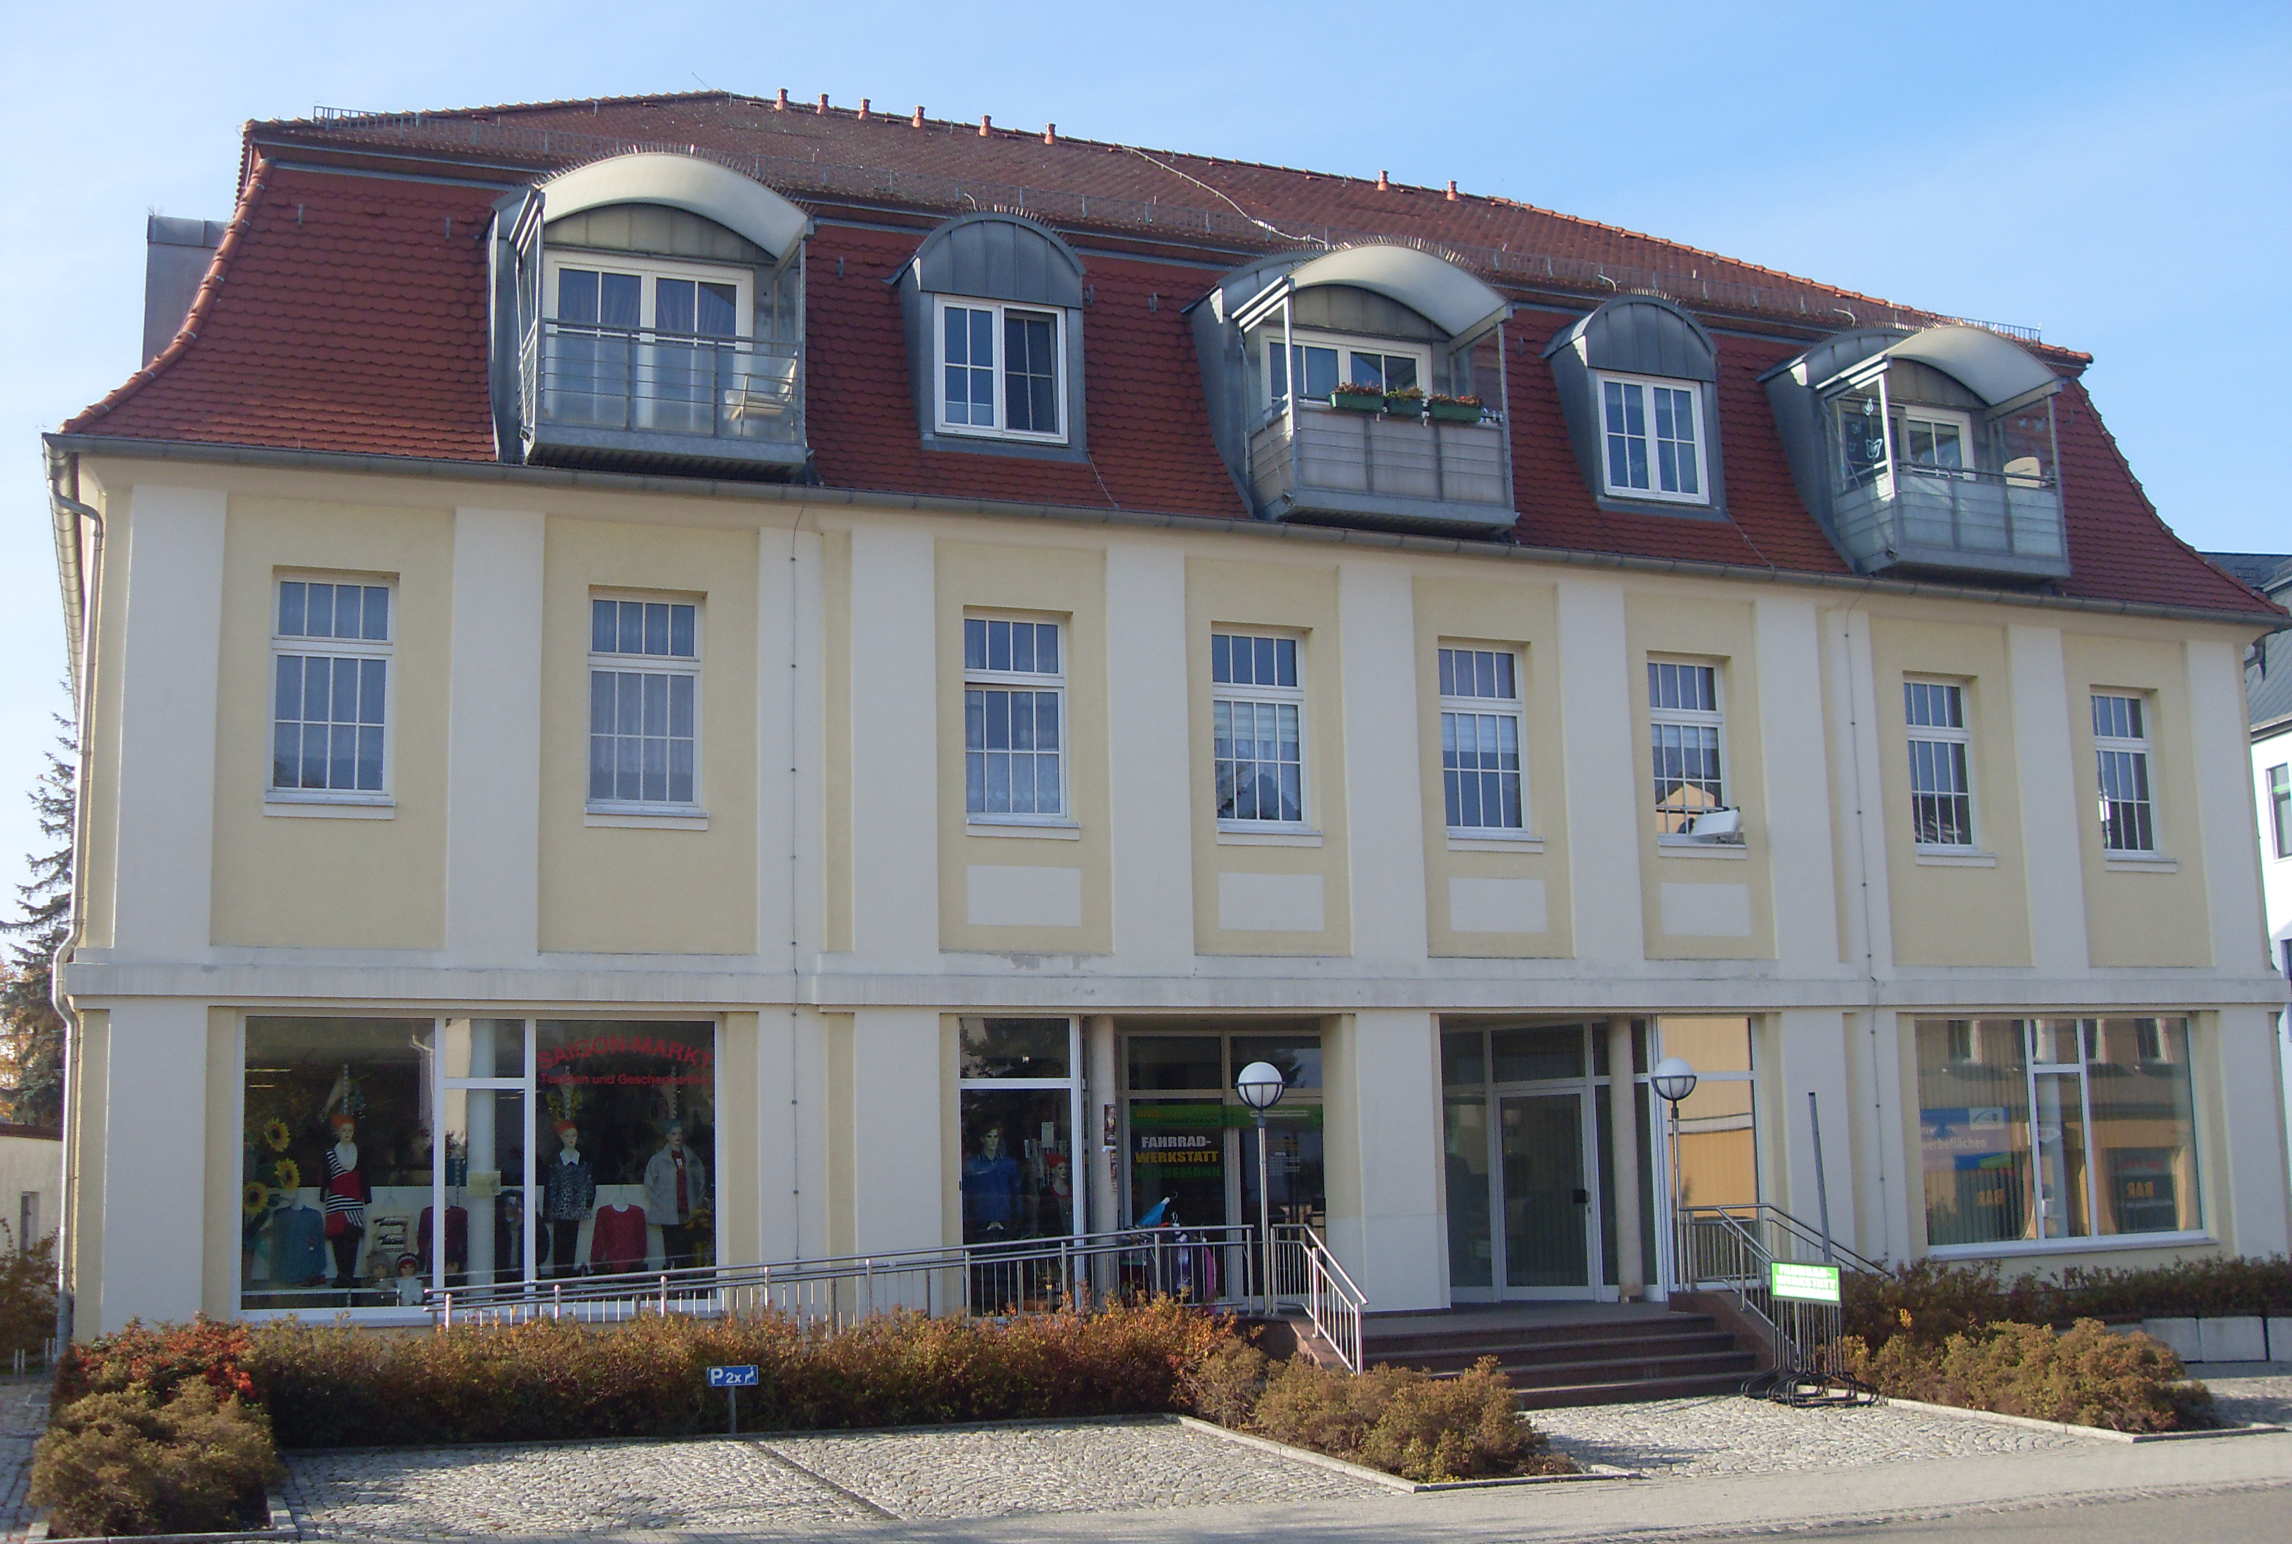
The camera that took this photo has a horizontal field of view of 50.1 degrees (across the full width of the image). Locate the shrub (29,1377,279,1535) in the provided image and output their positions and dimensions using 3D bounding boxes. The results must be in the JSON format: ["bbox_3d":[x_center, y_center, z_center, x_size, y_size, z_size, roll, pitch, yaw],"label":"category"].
[{"bbox_3d":[-5.819,4.006,14.504,1.380,0.780,1.700,2,-10,-21],"label":"shrub"}]

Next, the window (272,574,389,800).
[{"bbox_3d":[-7.086,-0.745,21.336,1.054,1.945,0.120,2,-10,-22],"label":"window"}]

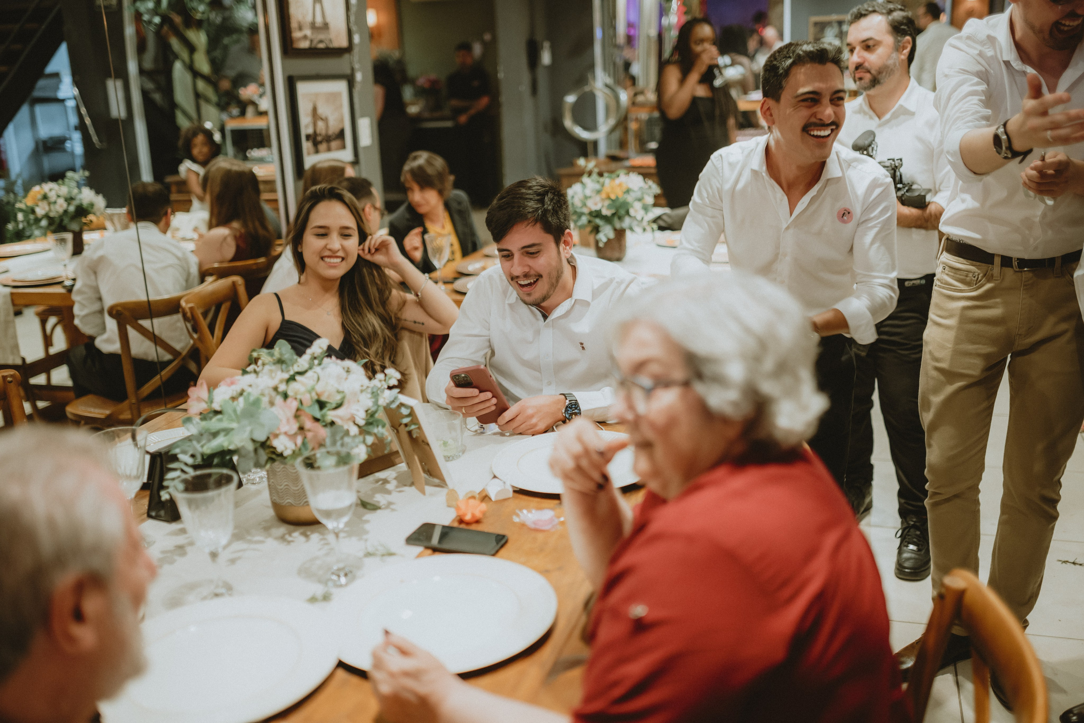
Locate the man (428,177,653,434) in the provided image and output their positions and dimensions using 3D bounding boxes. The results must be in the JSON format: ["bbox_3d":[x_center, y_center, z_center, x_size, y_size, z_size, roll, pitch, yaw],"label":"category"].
[{"bbox_3d":[0.024,0.192,2.457,0.530,1.260,0.680,0,15,11],"label":"man"}]

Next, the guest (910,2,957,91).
[{"bbox_3d":[2.408,-1.329,6.666,0.420,1.760,0.500,4,17,23],"label":"guest"}]

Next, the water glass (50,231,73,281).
[{"bbox_3d":[-1.912,-0.410,4.218,0.093,0.183,0.093,-3,15,0],"label":"water glass"}]

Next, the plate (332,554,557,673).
[{"bbox_3d":[-0.147,0.355,1.475,0.338,0.022,0.338,-3,15,1],"label":"plate"}]

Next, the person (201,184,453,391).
[{"bbox_3d":[-0.440,0.211,2.507,0.580,1.240,0.720,-1,15,8],"label":"person"}]

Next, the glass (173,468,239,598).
[{"bbox_3d":[-0.476,0.250,1.514,0.091,0.168,0.091,-3,15,0],"label":"glass"}]

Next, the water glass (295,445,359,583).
[{"bbox_3d":[-0.306,0.235,1.532,0.088,0.172,0.088,-3,15,0],"label":"water glass"}]

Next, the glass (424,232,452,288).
[{"bbox_3d":[-0.366,-0.357,3.763,0.093,0.183,0.093,-3,15,0],"label":"glass"}]

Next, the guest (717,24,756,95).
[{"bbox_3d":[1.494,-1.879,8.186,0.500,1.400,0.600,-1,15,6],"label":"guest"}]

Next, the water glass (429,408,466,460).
[{"bbox_3d":[-0.189,0.141,2.111,0.073,0.085,0.073,-3,15,0],"label":"water glass"}]

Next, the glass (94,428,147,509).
[{"bbox_3d":[-0.692,0.213,1.750,0.092,0.183,0.092,-3,15,0],"label":"glass"}]

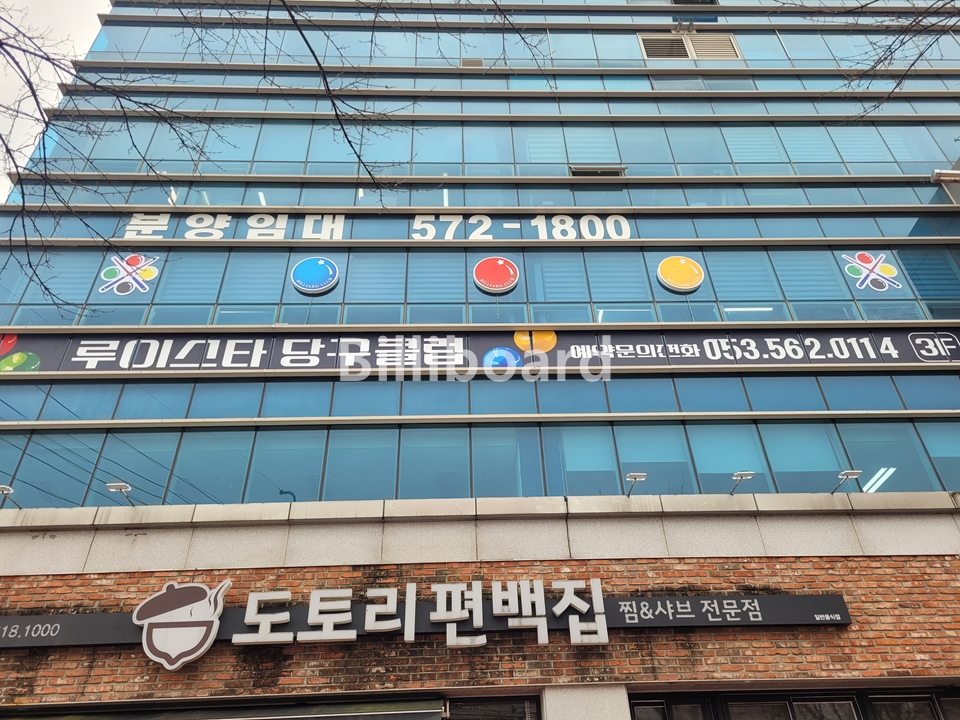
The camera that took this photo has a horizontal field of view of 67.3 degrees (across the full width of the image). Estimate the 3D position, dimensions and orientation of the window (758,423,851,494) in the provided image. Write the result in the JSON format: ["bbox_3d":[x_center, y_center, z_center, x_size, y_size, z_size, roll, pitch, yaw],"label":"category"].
[{"bbox_3d":[4.645,1.383,10.215,1.138,1.153,0.080,0,-38,-2],"label":"window"}]

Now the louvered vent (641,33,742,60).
[{"bbox_3d":[4.867,-7.328,16.828,2.275,1.105,0.100,0,-38,-2],"label":"louvered vent"}]

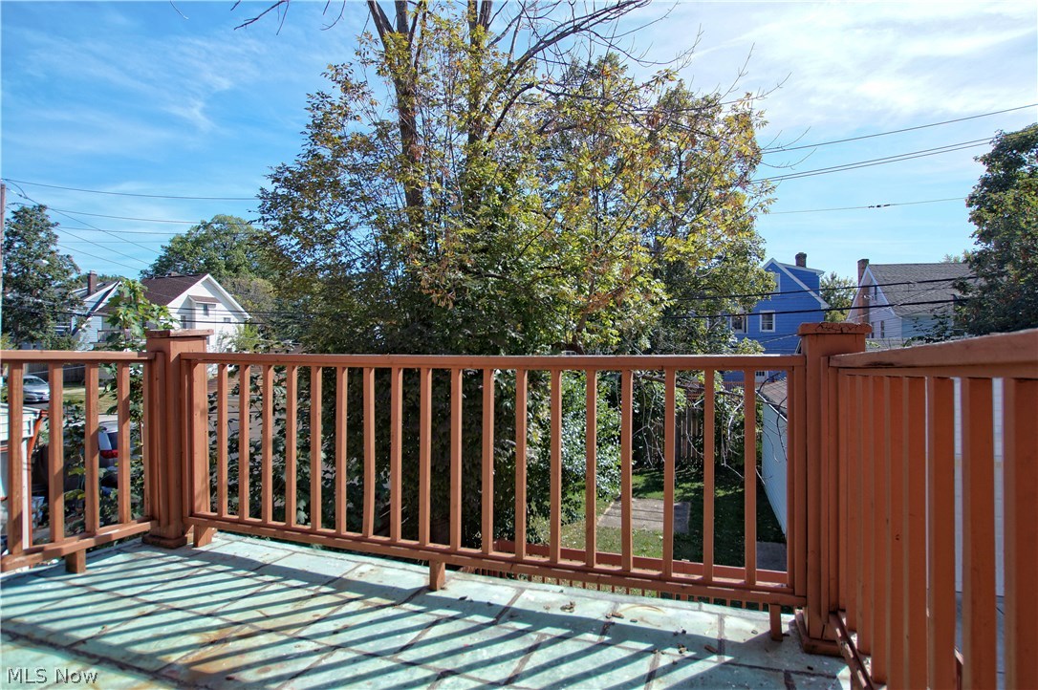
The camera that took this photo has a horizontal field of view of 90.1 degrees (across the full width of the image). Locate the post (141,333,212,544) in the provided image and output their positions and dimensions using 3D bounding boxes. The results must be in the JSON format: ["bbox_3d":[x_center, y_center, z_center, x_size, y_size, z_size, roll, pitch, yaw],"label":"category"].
[{"bbox_3d":[-1.930,0.510,2.930,0.225,1.180,0.225,0,0,22],"label":"post"}]

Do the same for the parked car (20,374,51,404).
[{"bbox_3d":[-27.400,2.390,28.400,4.500,1.430,1.800,0,0,23],"label":"parked car"}]

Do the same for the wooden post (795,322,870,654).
[{"bbox_3d":[1.152,0.510,1.940,0.208,1.175,0.208,0,0,17],"label":"wooden post"}]

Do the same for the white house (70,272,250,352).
[{"bbox_3d":[-29.200,-1.150,41.800,11.200,8.600,8.600,0,0,20],"label":"white house"}]

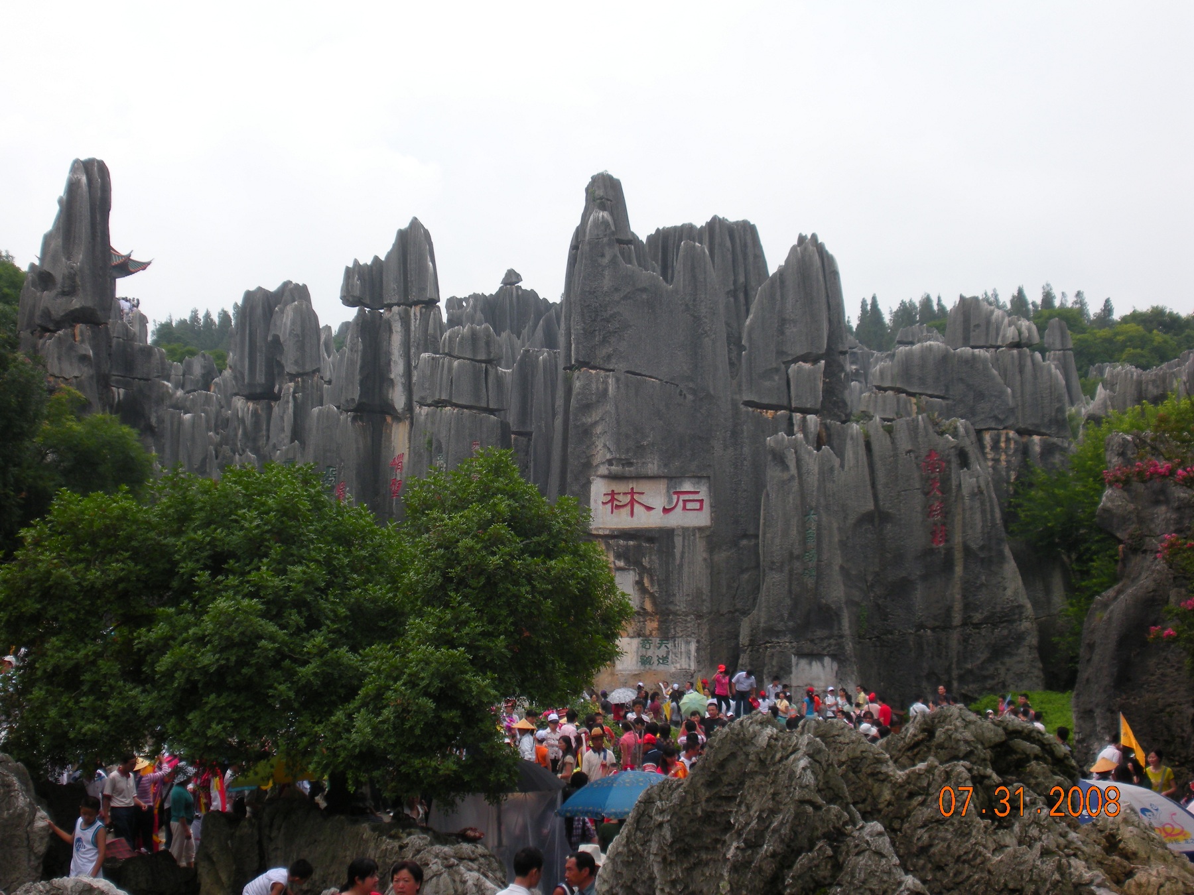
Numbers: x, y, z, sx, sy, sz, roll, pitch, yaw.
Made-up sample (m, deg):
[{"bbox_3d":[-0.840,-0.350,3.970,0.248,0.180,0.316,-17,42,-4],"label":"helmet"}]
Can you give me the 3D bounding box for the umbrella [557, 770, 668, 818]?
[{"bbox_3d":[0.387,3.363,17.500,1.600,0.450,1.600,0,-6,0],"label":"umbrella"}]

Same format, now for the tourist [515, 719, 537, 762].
[{"bbox_3d":[-1.151,5.282,29.405,0.420,1.660,0.480,1,-7,-12],"label":"tourist"}]

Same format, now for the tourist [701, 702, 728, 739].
[{"bbox_3d":[2.243,5.752,34.403,0.500,1.700,0.320,-1,-7,9],"label":"tourist"}]

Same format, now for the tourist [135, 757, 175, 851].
[{"bbox_3d":[-7.716,6.226,31.300,0.620,1.680,0.500,-3,-7,24],"label":"tourist"}]

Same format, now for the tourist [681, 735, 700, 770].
[{"bbox_3d":[1.378,5.076,26.405,0.330,1.660,0.480,1,-7,-9],"label":"tourist"}]

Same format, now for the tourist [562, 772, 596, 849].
[{"bbox_3d":[-0.194,4.491,20.105,0.500,1.670,0.320,-1,-7,6],"label":"tourist"}]

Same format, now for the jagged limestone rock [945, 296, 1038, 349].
[{"bbox_3d":[14.283,-4.530,65.000,3.400,1.950,2.500,0,-6,0],"label":"jagged limestone rock"}]

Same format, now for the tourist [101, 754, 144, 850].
[{"bbox_3d":[-8.066,6.051,30.500,0.620,1.680,0.450,4,-7,-37],"label":"tourist"}]

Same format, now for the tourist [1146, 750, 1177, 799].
[{"bbox_3d":[7.715,4.925,24.500,0.460,1.600,0.340,-3,-7,24],"label":"tourist"}]

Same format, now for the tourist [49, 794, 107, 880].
[{"bbox_3d":[-4.507,3.724,15.521,0.520,1.380,0.360,-4,-8,30],"label":"tourist"}]

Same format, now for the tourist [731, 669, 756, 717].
[{"bbox_3d":[3.891,6.658,47.500,0.620,1.600,0.420,1,-6,-12],"label":"tourist"}]

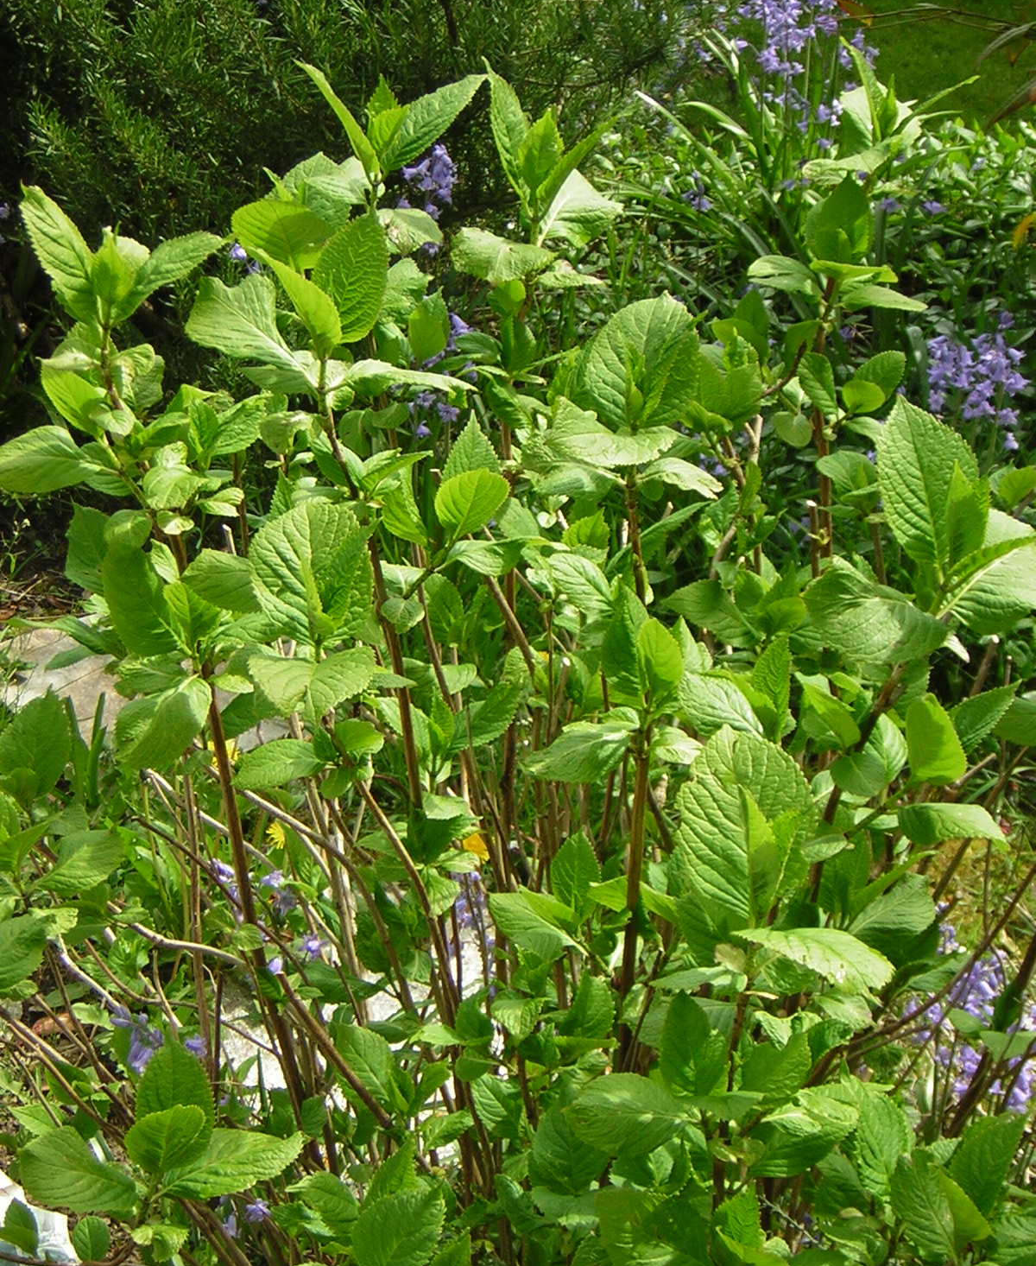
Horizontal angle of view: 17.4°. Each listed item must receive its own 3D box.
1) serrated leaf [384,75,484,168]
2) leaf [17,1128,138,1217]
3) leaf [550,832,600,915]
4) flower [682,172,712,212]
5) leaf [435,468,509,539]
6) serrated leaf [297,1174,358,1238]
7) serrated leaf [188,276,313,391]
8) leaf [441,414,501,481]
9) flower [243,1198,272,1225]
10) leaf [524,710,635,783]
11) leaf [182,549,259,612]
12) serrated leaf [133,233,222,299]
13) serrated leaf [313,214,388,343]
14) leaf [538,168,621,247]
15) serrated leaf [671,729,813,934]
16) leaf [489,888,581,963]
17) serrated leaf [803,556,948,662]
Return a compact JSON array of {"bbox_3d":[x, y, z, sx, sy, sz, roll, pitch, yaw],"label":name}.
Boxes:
[{"bbox_3d":[-0.059,-0.358,2.380,0.098,0.014,0.050,-45,41,-3],"label":"serrated leaf"},{"bbox_3d":[-0.303,0.373,2.317,0.090,0.022,0.056,26,63,18],"label":"leaf"},{"bbox_3d":[0.037,0.154,2.170,0.032,0.054,0.010,2,-15,6],"label":"leaf"},{"bbox_3d":[0.167,-0.410,3.150,0.028,0.036,0.026,0,30,0],"label":"flower"},{"bbox_3d":[-0.034,-0.093,2.420,0.045,0.056,0.017,29,10,-6],"label":"leaf"},{"bbox_3d":[-0.130,0.392,2.330,0.059,0.020,0.036,24,62,13],"label":"serrated leaf"},{"bbox_3d":[-0.179,-0.208,2.361,0.123,0.026,0.070,41,63,21],"label":"serrated leaf"},{"bbox_3d":[-0.034,-0.120,2.450,0.046,0.074,0.014,3,-2,0],"label":"leaf"},{"bbox_3d":[-0.167,0.370,2.170,0.018,0.016,0.017,-6,30,-10],"label":"flower"},{"bbox_3d":[0.041,0.080,2.277,0.079,0.024,0.051,-19,49,-1],"label":"leaf"},{"bbox_3d":[-0.192,-0.034,2.250,0.066,0.012,0.044,8,59,-2],"label":"leaf"},{"bbox_3d":[-0.252,-0.265,2.430,0.088,0.020,0.051,-37,37,3],"label":"serrated leaf"},{"bbox_3d":[-0.118,-0.251,2.400,0.051,0.095,0.018,12,-5,15],"label":"serrated leaf"},{"bbox_3d":[0.036,-0.308,2.496,0.074,0.026,0.060,-33,60,-22],"label":"leaf"},{"bbox_3d":[0.139,0.123,2.120,0.090,0.127,0.028,-2,-19,-3],"label":"serrated leaf"},{"bbox_3d":[0.011,0.186,2.150,0.070,0.015,0.043,24,66,19],"label":"leaf"},{"bbox_3d":[0.220,-0.013,2.100,0.088,0.024,0.072,-3,51,1],"label":"serrated leaf"}]

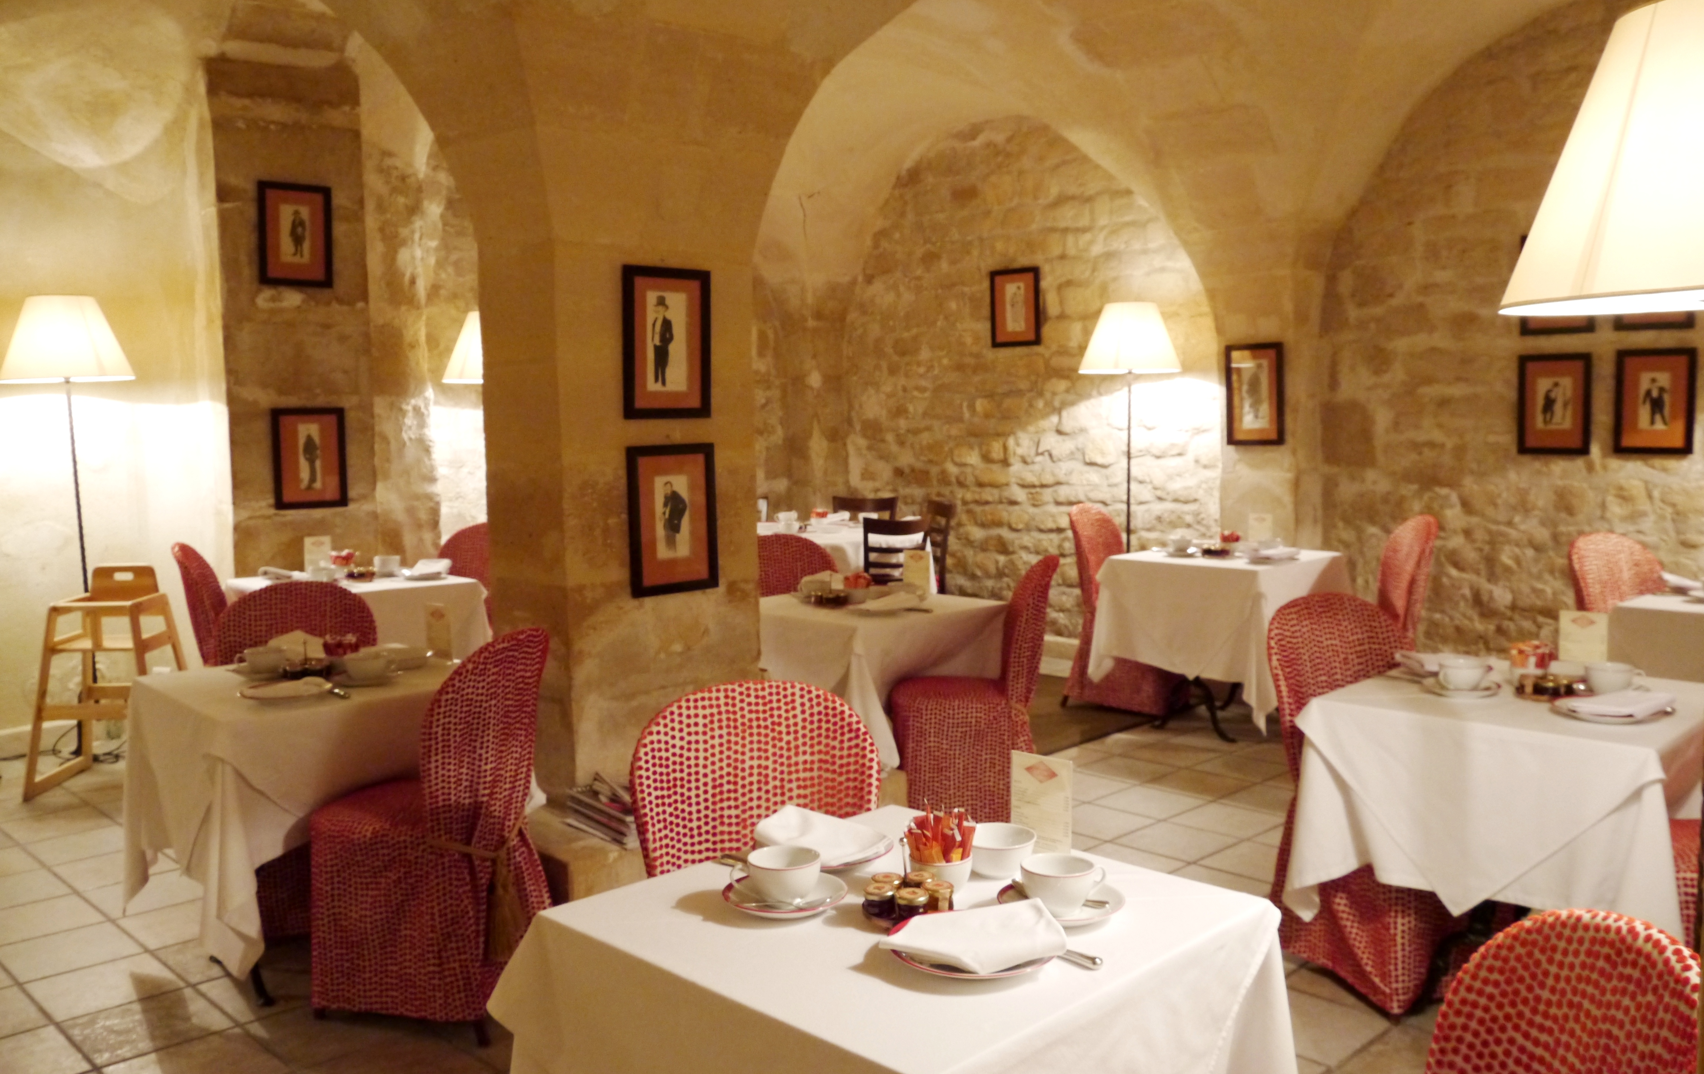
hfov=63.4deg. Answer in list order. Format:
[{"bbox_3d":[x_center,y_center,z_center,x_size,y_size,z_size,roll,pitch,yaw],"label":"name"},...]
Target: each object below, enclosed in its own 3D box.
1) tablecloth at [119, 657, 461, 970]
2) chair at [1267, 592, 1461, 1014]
[{"bbox_3d":[-1.405,0.743,3.624,0.760,0.755,0.760,-6,8,-44],"label":"tablecloth"},{"bbox_3d":[1.356,0.630,3.438,0.450,0.925,0.510,-2,6,-18],"label":"chair"}]

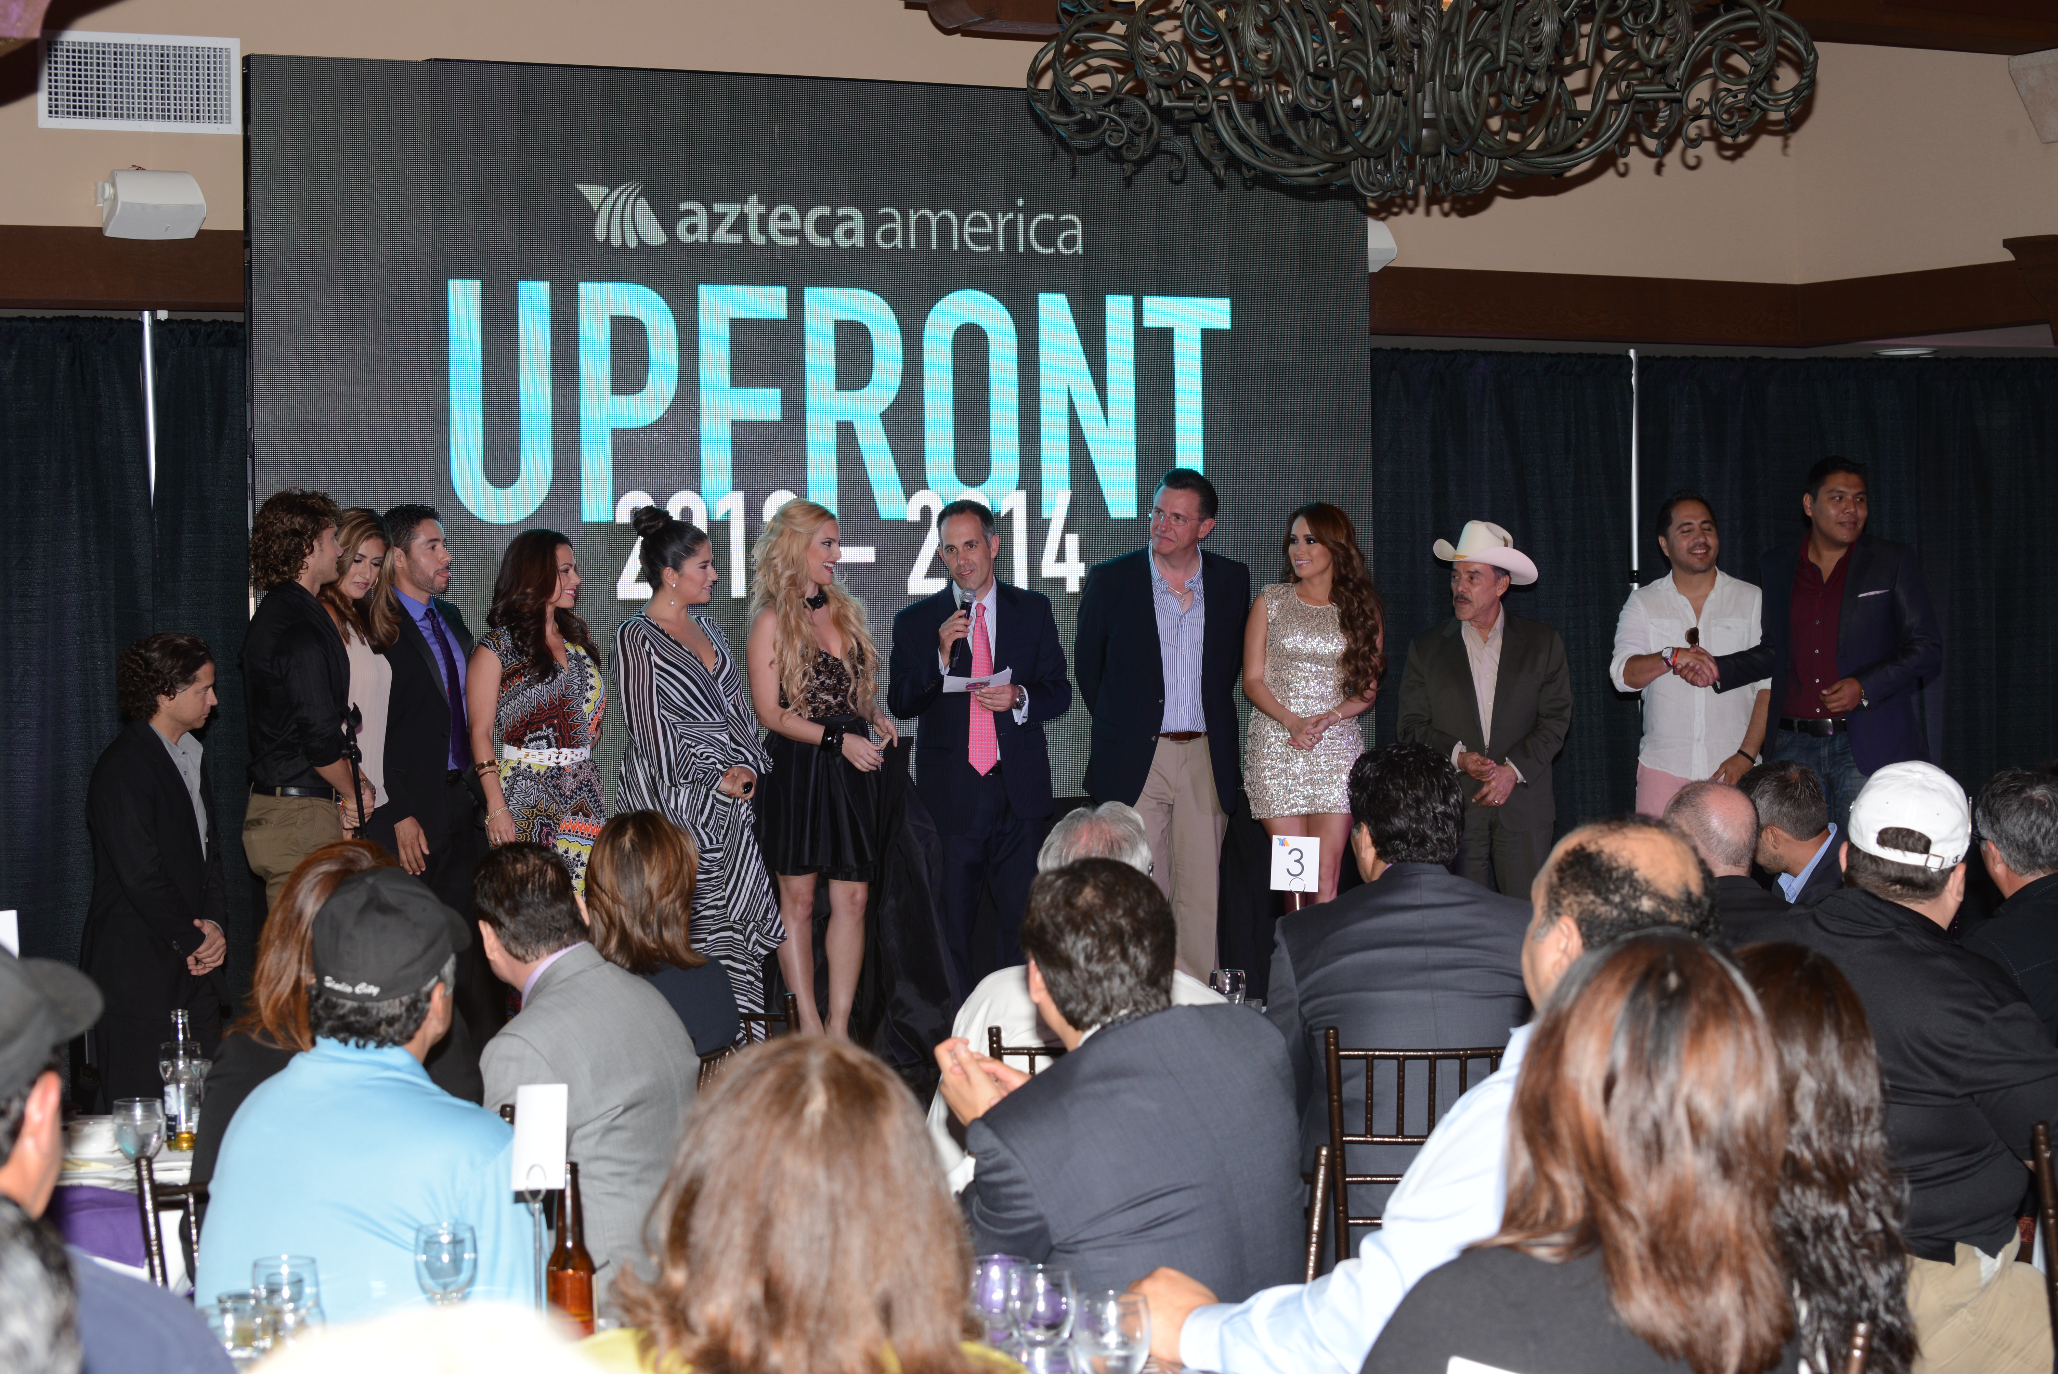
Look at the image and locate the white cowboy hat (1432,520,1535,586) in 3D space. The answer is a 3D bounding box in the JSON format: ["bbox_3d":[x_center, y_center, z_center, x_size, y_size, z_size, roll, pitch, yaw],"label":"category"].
[{"bbox_3d":[1.333,-0.393,11.700,0.300,0.180,0.360,0,2,45],"label":"white cowboy hat"}]

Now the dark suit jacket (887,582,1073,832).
[{"bbox_3d":[-0.142,0.057,11.750,0.545,0.740,0.340,-1,1,2],"label":"dark suit jacket"}]

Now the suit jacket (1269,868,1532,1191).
[{"bbox_3d":[0.669,0.638,6.950,0.540,0.670,0.380,-1,1,-6],"label":"suit jacket"}]

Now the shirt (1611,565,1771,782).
[{"bbox_3d":[2.000,-0.032,12.100,0.500,0.650,0.340,-1,1,5],"label":"shirt"}]

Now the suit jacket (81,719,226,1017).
[{"bbox_3d":[-2.332,0.492,10.700,0.360,0.790,0.460,0,1,26],"label":"suit jacket"}]

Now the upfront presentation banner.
[{"bbox_3d":[-0.526,-0.699,11.633,3.584,2.099,0.100,-2,2,-28],"label":"upfront presentation banner"}]

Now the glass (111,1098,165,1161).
[{"bbox_3d":[-1.400,0.722,6.302,0.080,0.150,0.080,-1,2,0],"label":"glass"}]

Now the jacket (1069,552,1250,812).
[{"bbox_3d":[0.383,-0.019,11.550,0.540,0.770,0.310,-2,1,-22],"label":"jacket"}]

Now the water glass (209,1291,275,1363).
[{"bbox_3d":[-0.941,0.765,4.800,0.071,0.080,0.071,-1,1,0],"label":"water glass"}]

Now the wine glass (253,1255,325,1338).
[{"bbox_3d":[-0.858,0.738,4.643,0.082,0.155,0.082,-1,1,0],"label":"wine glass"}]

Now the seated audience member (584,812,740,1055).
[{"bbox_3d":[-0.756,0.859,7.322,0.480,1.280,0.780,-2,2,-27],"label":"seated audience member"}]

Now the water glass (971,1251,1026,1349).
[{"bbox_3d":[-0.032,0.722,4.508,0.070,0.165,0.070,-1,1,0],"label":"water glass"}]

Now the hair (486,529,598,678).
[{"bbox_3d":[-1.284,-0.220,10.550,0.260,0.390,0.280,0,2,19],"label":"hair"}]

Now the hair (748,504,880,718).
[{"bbox_3d":[-0.592,-0.221,11.000,0.340,0.580,0.320,-2,2,-41],"label":"hair"}]

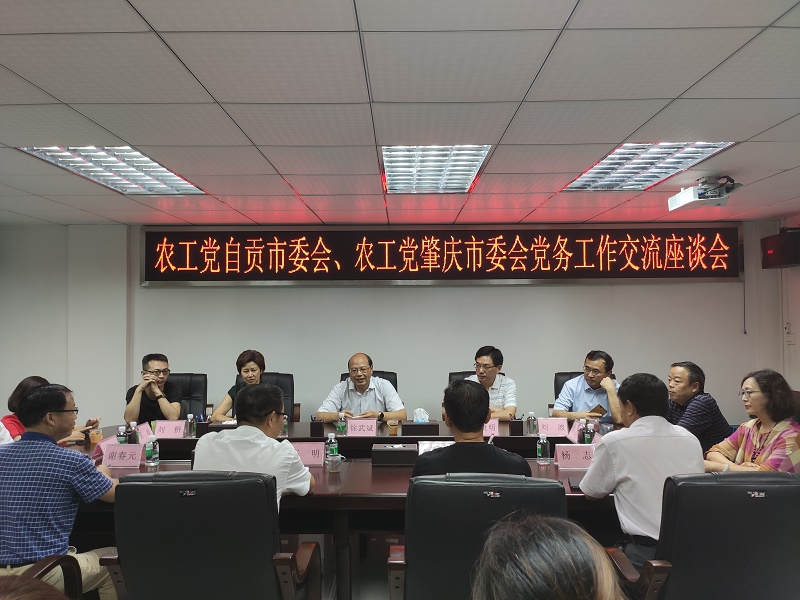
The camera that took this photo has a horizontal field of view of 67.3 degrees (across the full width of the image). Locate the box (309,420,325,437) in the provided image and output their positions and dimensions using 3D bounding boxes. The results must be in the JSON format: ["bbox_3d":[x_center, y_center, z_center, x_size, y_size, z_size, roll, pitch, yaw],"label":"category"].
[{"bbox_3d":[-0.532,0.829,3.873,0.080,0.095,0.080,0,-1,0],"label":"box"}]

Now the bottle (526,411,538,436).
[{"bbox_3d":[0.905,0.845,4.111,0.065,0.160,0.065,0,-1,0],"label":"bottle"}]

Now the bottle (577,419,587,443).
[{"bbox_3d":[1.149,0.831,3.768,0.062,0.158,0.062,0,-1,0],"label":"bottle"}]

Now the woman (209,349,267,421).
[{"bbox_3d":[-1.122,1.042,4.501,0.500,1.300,0.740,0,-1,0],"label":"woman"}]

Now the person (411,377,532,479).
[{"bbox_3d":[0.280,0.969,2.437,0.500,1.310,0.700,0,-1,2],"label":"person"}]

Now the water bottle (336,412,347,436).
[{"bbox_3d":[-0.392,0.847,4.063,0.062,0.158,0.062,0,-1,0],"label":"water bottle"}]

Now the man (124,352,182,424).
[{"bbox_3d":[-1.860,1.050,4.597,0.480,1.275,0.700,0,-1,-8],"label":"man"}]

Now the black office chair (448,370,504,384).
[{"bbox_3d":[0.666,1.153,4.841,0.620,1.080,0.660,0,-1,0],"label":"black office chair"}]

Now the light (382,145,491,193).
[{"bbox_3d":[0.191,-0.782,3.562,0.580,0.080,1.180,0,-1,0],"label":"light"}]

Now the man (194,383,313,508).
[{"bbox_3d":[-0.600,0.989,2.491,0.500,1.285,0.760,0,-1,5],"label":"man"}]

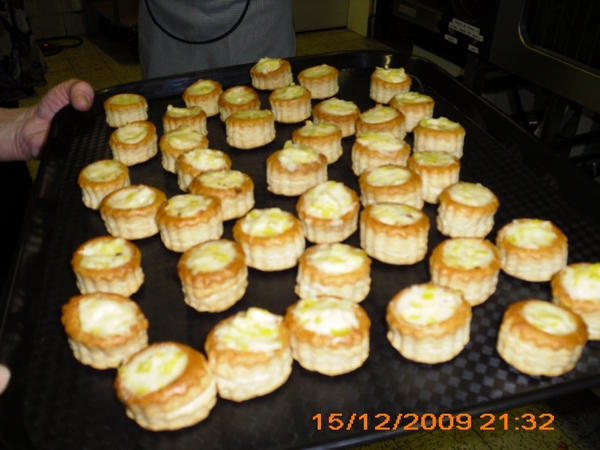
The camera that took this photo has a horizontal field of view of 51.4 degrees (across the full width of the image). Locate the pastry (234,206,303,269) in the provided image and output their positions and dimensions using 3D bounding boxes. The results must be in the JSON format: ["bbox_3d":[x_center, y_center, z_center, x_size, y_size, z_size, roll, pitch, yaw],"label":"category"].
[{"bbox_3d":[-0.021,0.009,0.424,0.047,0.023,0.047,-3,32,2],"label":"pastry"}]

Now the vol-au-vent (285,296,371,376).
[{"bbox_3d":[0.016,0.059,0.341,0.046,0.021,0.046,-3,32,2],"label":"vol-au-vent"}]

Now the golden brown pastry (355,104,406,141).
[{"bbox_3d":[0.073,-0.090,0.563,0.044,0.022,0.044,-3,31,0],"label":"golden brown pastry"}]

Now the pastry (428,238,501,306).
[{"bbox_3d":[0.104,0.029,0.394,0.043,0.023,0.043,-5,31,0],"label":"pastry"}]

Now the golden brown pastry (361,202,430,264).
[{"bbox_3d":[0.067,0.006,0.438,0.046,0.024,0.046,-5,31,0],"label":"golden brown pastry"}]

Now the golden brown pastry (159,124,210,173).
[{"bbox_3d":[-0.102,-0.066,0.552,0.042,0.023,0.042,-3,32,2],"label":"golden brown pastry"}]

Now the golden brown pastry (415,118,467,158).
[{"bbox_3d":[0.132,-0.084,0.592,0.047,0.026,0.047,5,32,12],"label":"golden brown pastry"}]

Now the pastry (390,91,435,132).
[{"bbox_3d":[0.111,-0.112,0.616,0.044,0.025,0.044,-5,31,0],"label":"pastry"}]

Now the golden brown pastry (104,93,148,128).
[{"bbox_3d":[-0.173,-0.116,0.626,0.041,0.022,0.041,-3,31,0],"label":"golden brown pastry"}]

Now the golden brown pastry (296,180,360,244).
[{"bbox_3d":[0.021,-0.009,0.446,0.045,0.025,0.045,-3,32,2],"label":"golden brown pastry"}]

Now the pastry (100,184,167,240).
[{"bbox_3d":[-0.134,-0.011,0.505,0.046,0.025,0.046,-5,31,0],"label":"pastry"}]

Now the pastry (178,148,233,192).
[{"bbox_3d":[-0.084,-0.046,0.549,0.044,0.026,0.044,-5,31,0],"label":"pastry"}]

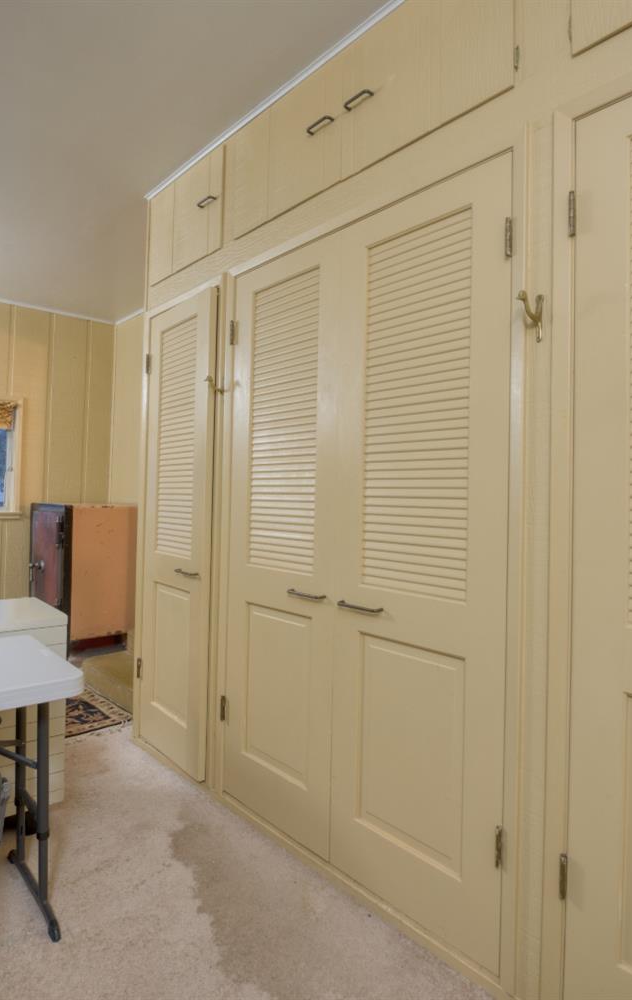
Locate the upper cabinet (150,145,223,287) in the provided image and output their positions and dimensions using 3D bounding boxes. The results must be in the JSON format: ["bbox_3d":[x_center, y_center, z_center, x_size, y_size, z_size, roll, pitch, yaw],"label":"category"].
[{"bbox_3d":[-0.382,-1.230,2.779,0.580,0.440,0.634,1,0,-43],"label":"upper cabinet"}]

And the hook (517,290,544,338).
[{"bbox_3d":[0.496,-0.428,1.351,0.095,0.114,0.024,1,0,-43],"label":"hook"}]

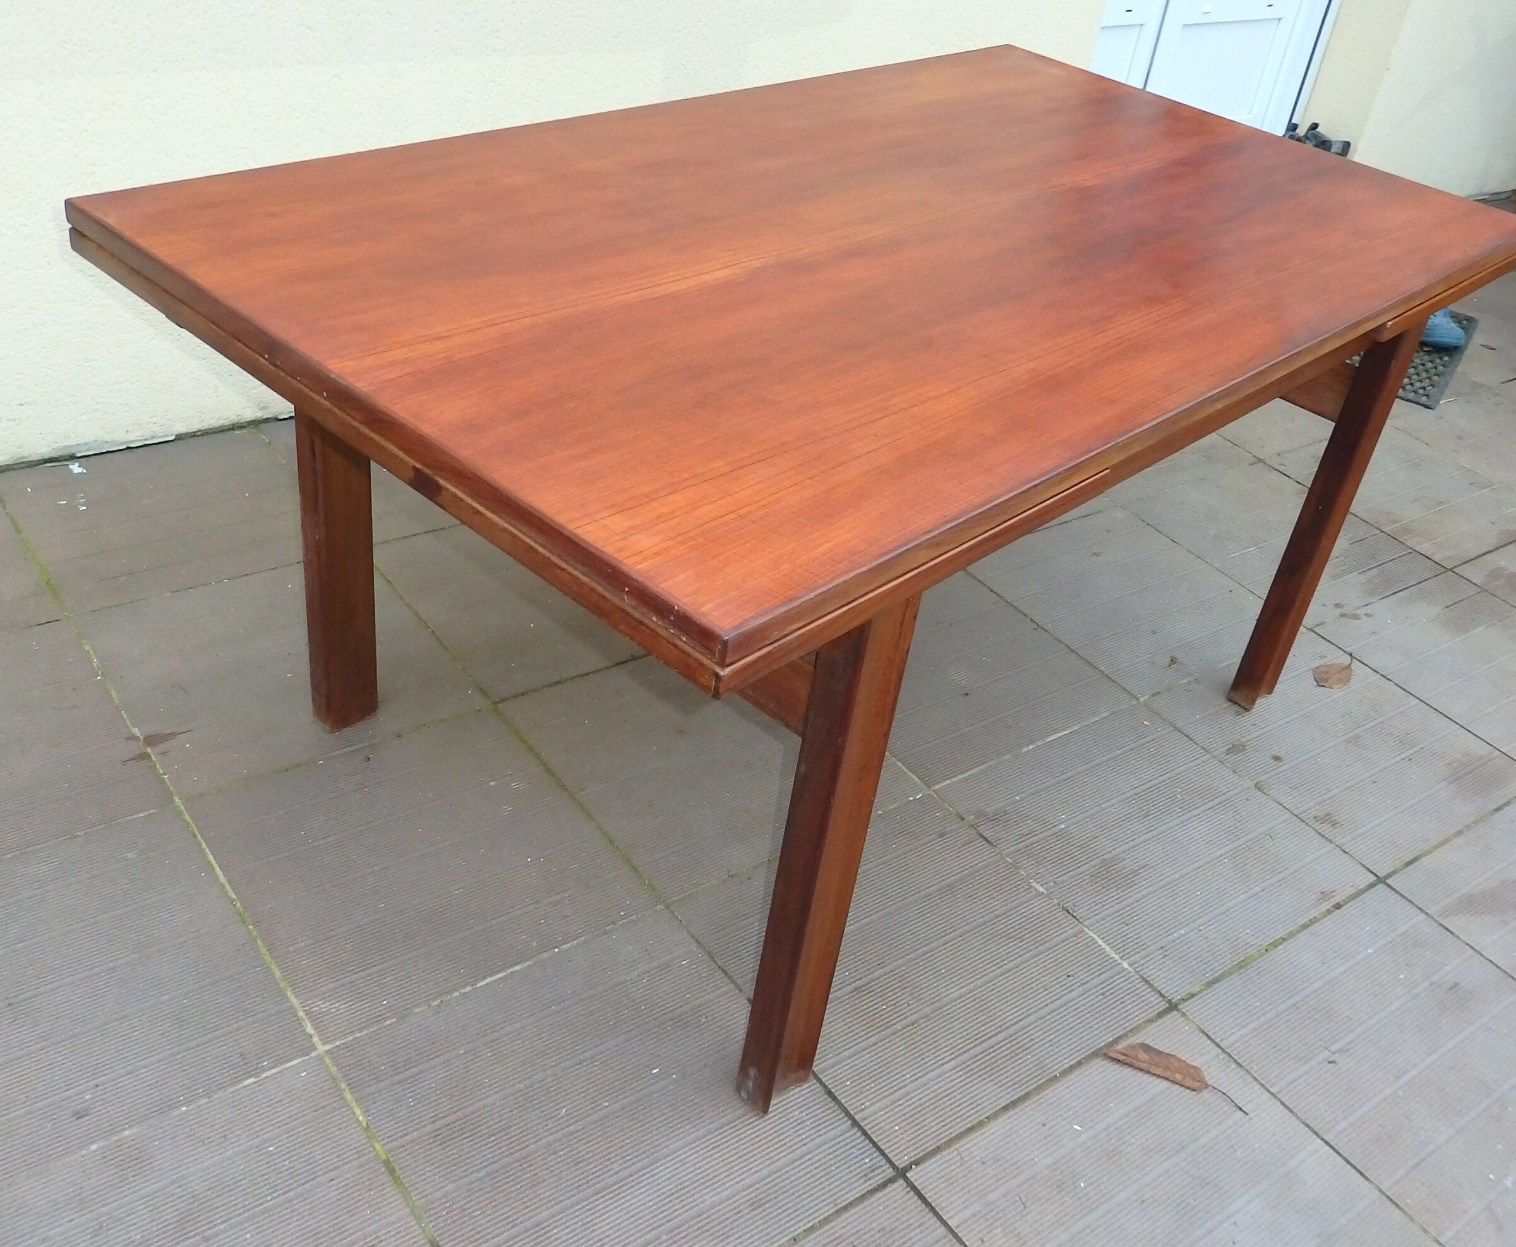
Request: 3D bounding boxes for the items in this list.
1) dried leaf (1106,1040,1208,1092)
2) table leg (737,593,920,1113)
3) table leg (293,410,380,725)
[{"bbox_3d":[0.449,0.498,1.644,0.111,0.016,0.034,16,35,10],"label":"dried leaf"},{"bbox_3d":[0.063,0.216,1.376,0.040,0.678,0.075,33,41,31],"label":"table leg"},{"bbox_3d":[-0.510,-0.155,1.779,0.040,0.678,0.075,33,41,31],"label":"table leg"}]

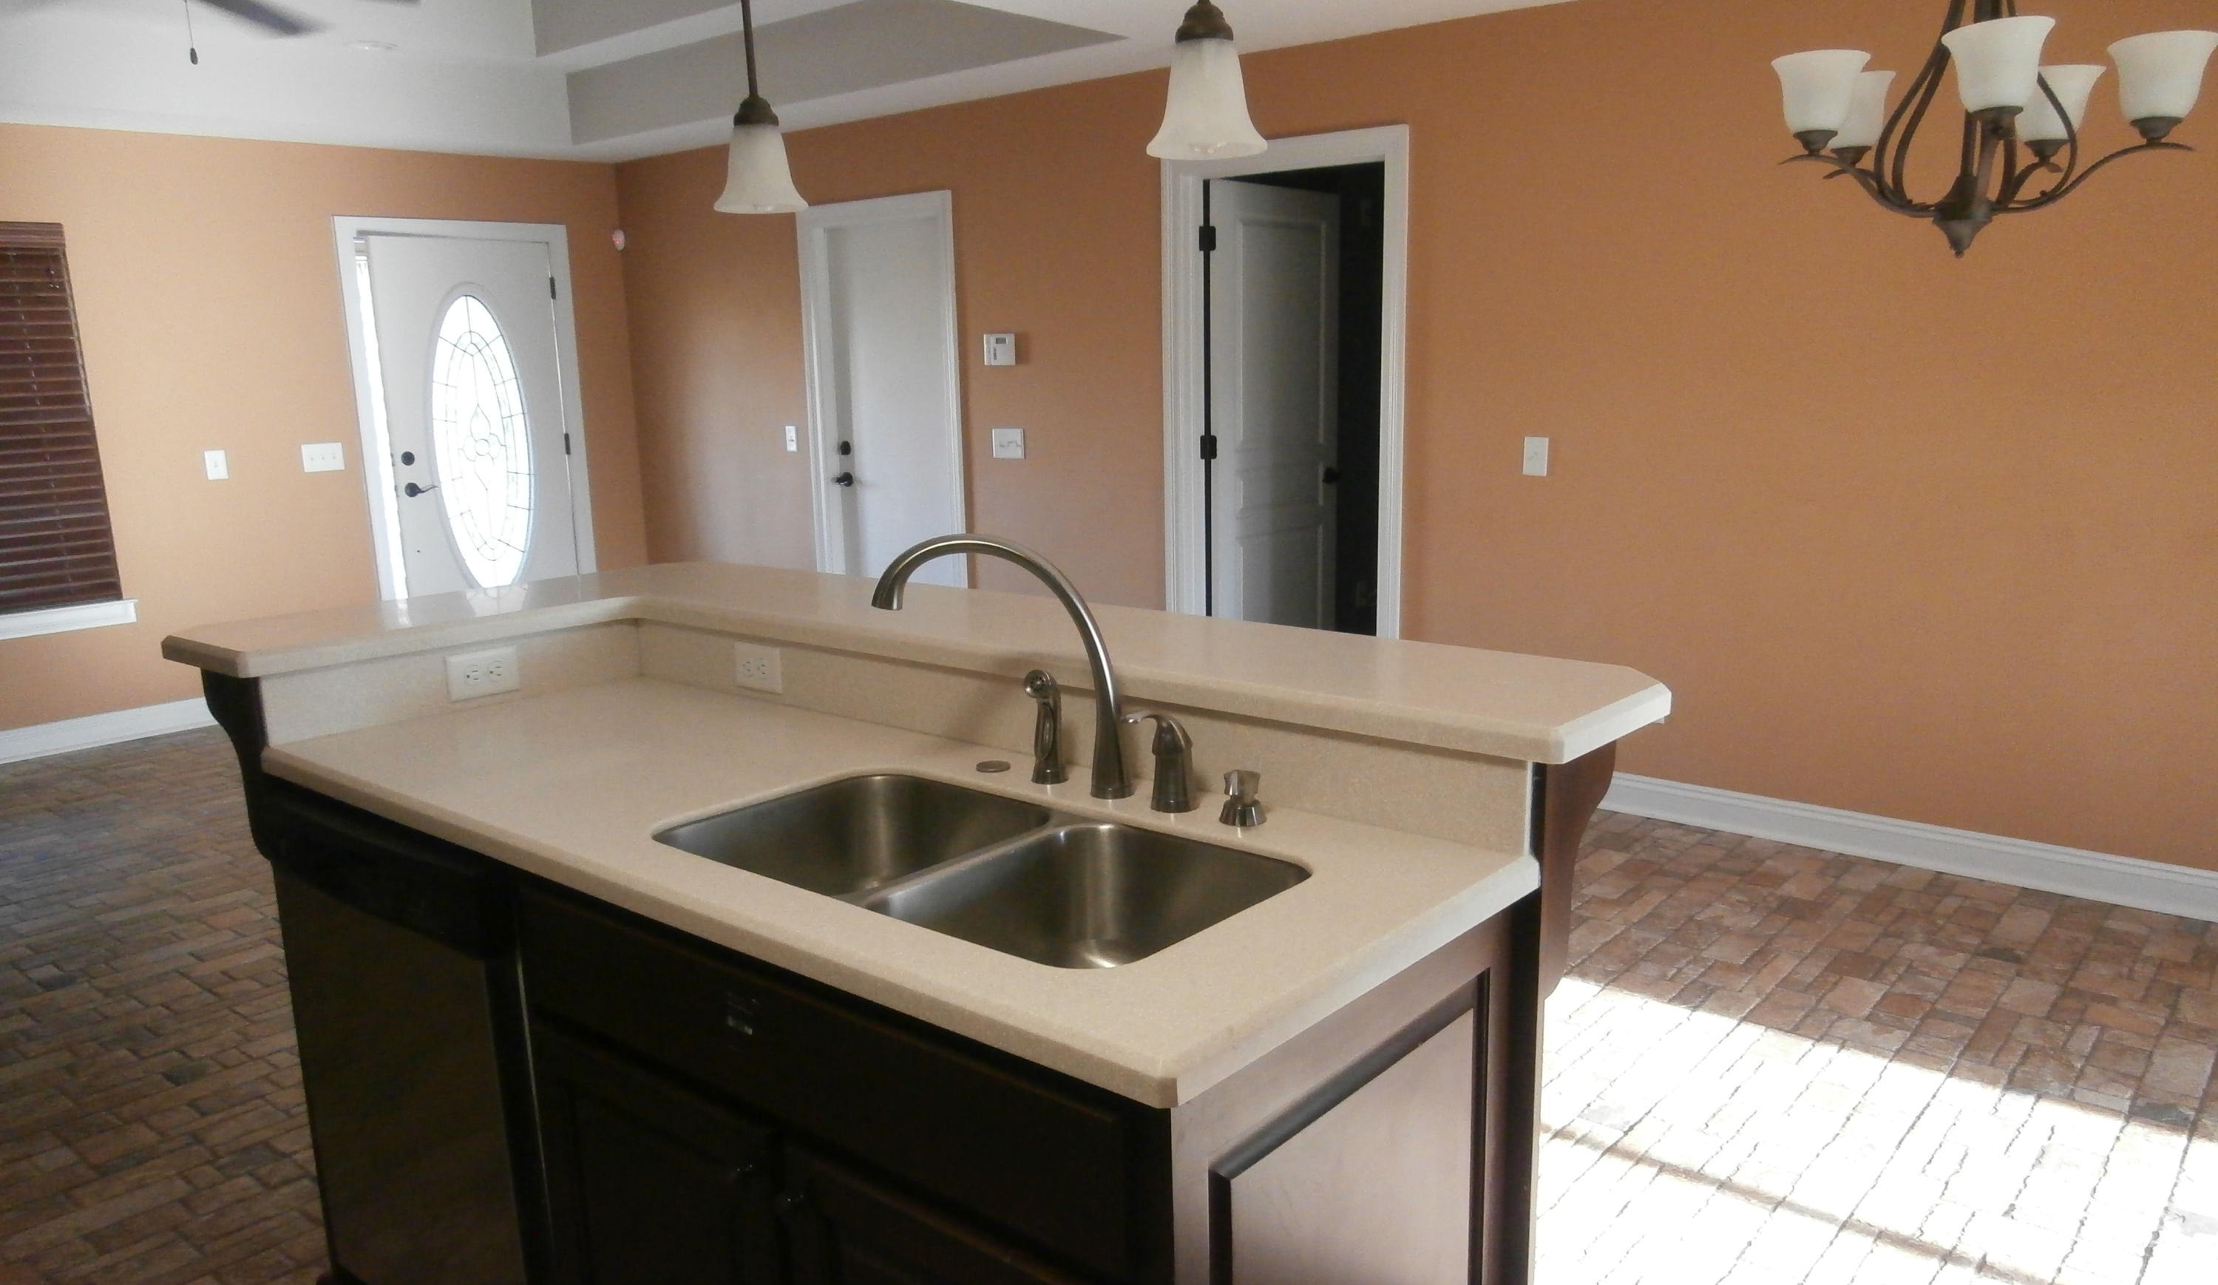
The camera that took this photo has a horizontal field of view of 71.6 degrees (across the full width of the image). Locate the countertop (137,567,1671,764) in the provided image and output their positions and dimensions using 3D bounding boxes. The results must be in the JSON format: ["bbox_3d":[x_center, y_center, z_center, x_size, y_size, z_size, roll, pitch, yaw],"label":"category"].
[{"bbox_3d":[-0.393,0.033,2.096,2.007,0.039,0.984,7,14,40],"label":"countertop"}]

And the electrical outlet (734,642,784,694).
[{"bbox_3d":[-0.566,0.042,2.466,0.117,0.072,0.008,7,14,40],"label":"electrical outlet"}]

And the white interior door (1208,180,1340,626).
[{"bbox_3d":[0.661,-0.723,6.040,0.040,2.040,0.813,7,14,40],"label":"white interior door"}]

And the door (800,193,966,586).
[{"bbox_3d":[-0.959,-0.839,6.762,0.985,2.115,0.120,7,14,40],"label":"door"}]

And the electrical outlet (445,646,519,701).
[{"bbox_3d":[-1.001,0.050,2.468,0.008,0.071,0.116,7,14,40],"label":"electrical outlet"}]

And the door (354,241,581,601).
[{"bbox_3d":[-2.996,-0.871,7.352,0.050,2.040,0.914,6,13,36],"label":"door"}]

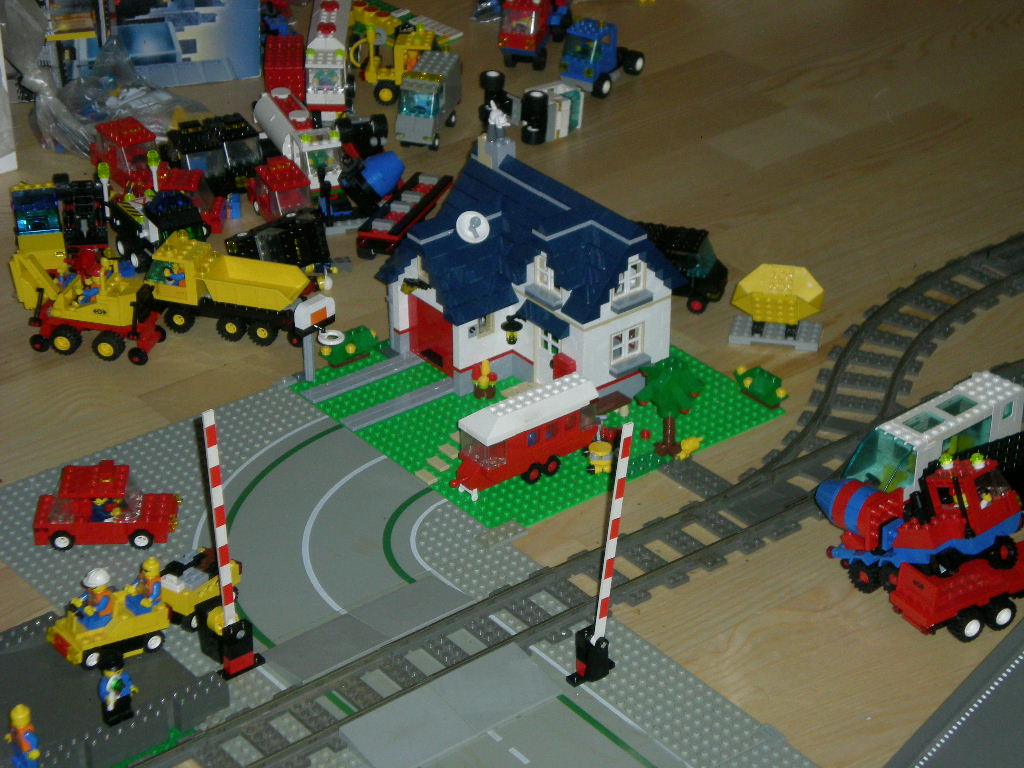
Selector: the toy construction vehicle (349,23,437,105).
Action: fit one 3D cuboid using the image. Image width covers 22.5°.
[{"bbox_3d":[-0.102,-0.288,2.275,0.075,0.072,0.038,2,31,4],"label":"toy construction vehicle"}]

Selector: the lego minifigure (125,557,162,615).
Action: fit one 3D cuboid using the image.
[{"bbox_3d":[-0.223,0.121,1.559,0.018,0.033,0.024,-14,33,-22],"label":"lego minifigure"}]

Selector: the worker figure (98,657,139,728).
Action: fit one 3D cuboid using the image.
[{"bbox_3d":[-0.230,0.175,1.503,0.025,0.043,0.015,-23,38,-34],"label":"worker figure"}]

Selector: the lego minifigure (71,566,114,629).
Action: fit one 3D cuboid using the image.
[{"bbox_3d":[-0.252,0.127,1.547,0.018,0.035,0.024,-14,33,-22],"label":"lego minifigure"}]

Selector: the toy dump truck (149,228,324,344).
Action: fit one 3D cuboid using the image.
[{"bbox_3d":[-0.210,-0.072,1.915,0.116,0.067,0.039,9,32,14],"label":"toy dump truck"}]

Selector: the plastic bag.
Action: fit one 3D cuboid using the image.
[{"bbox_3d":[-0.332,-0.255,2.226,0.132,0.058,0.105,0,30,0],"label":"plastic bag"}]

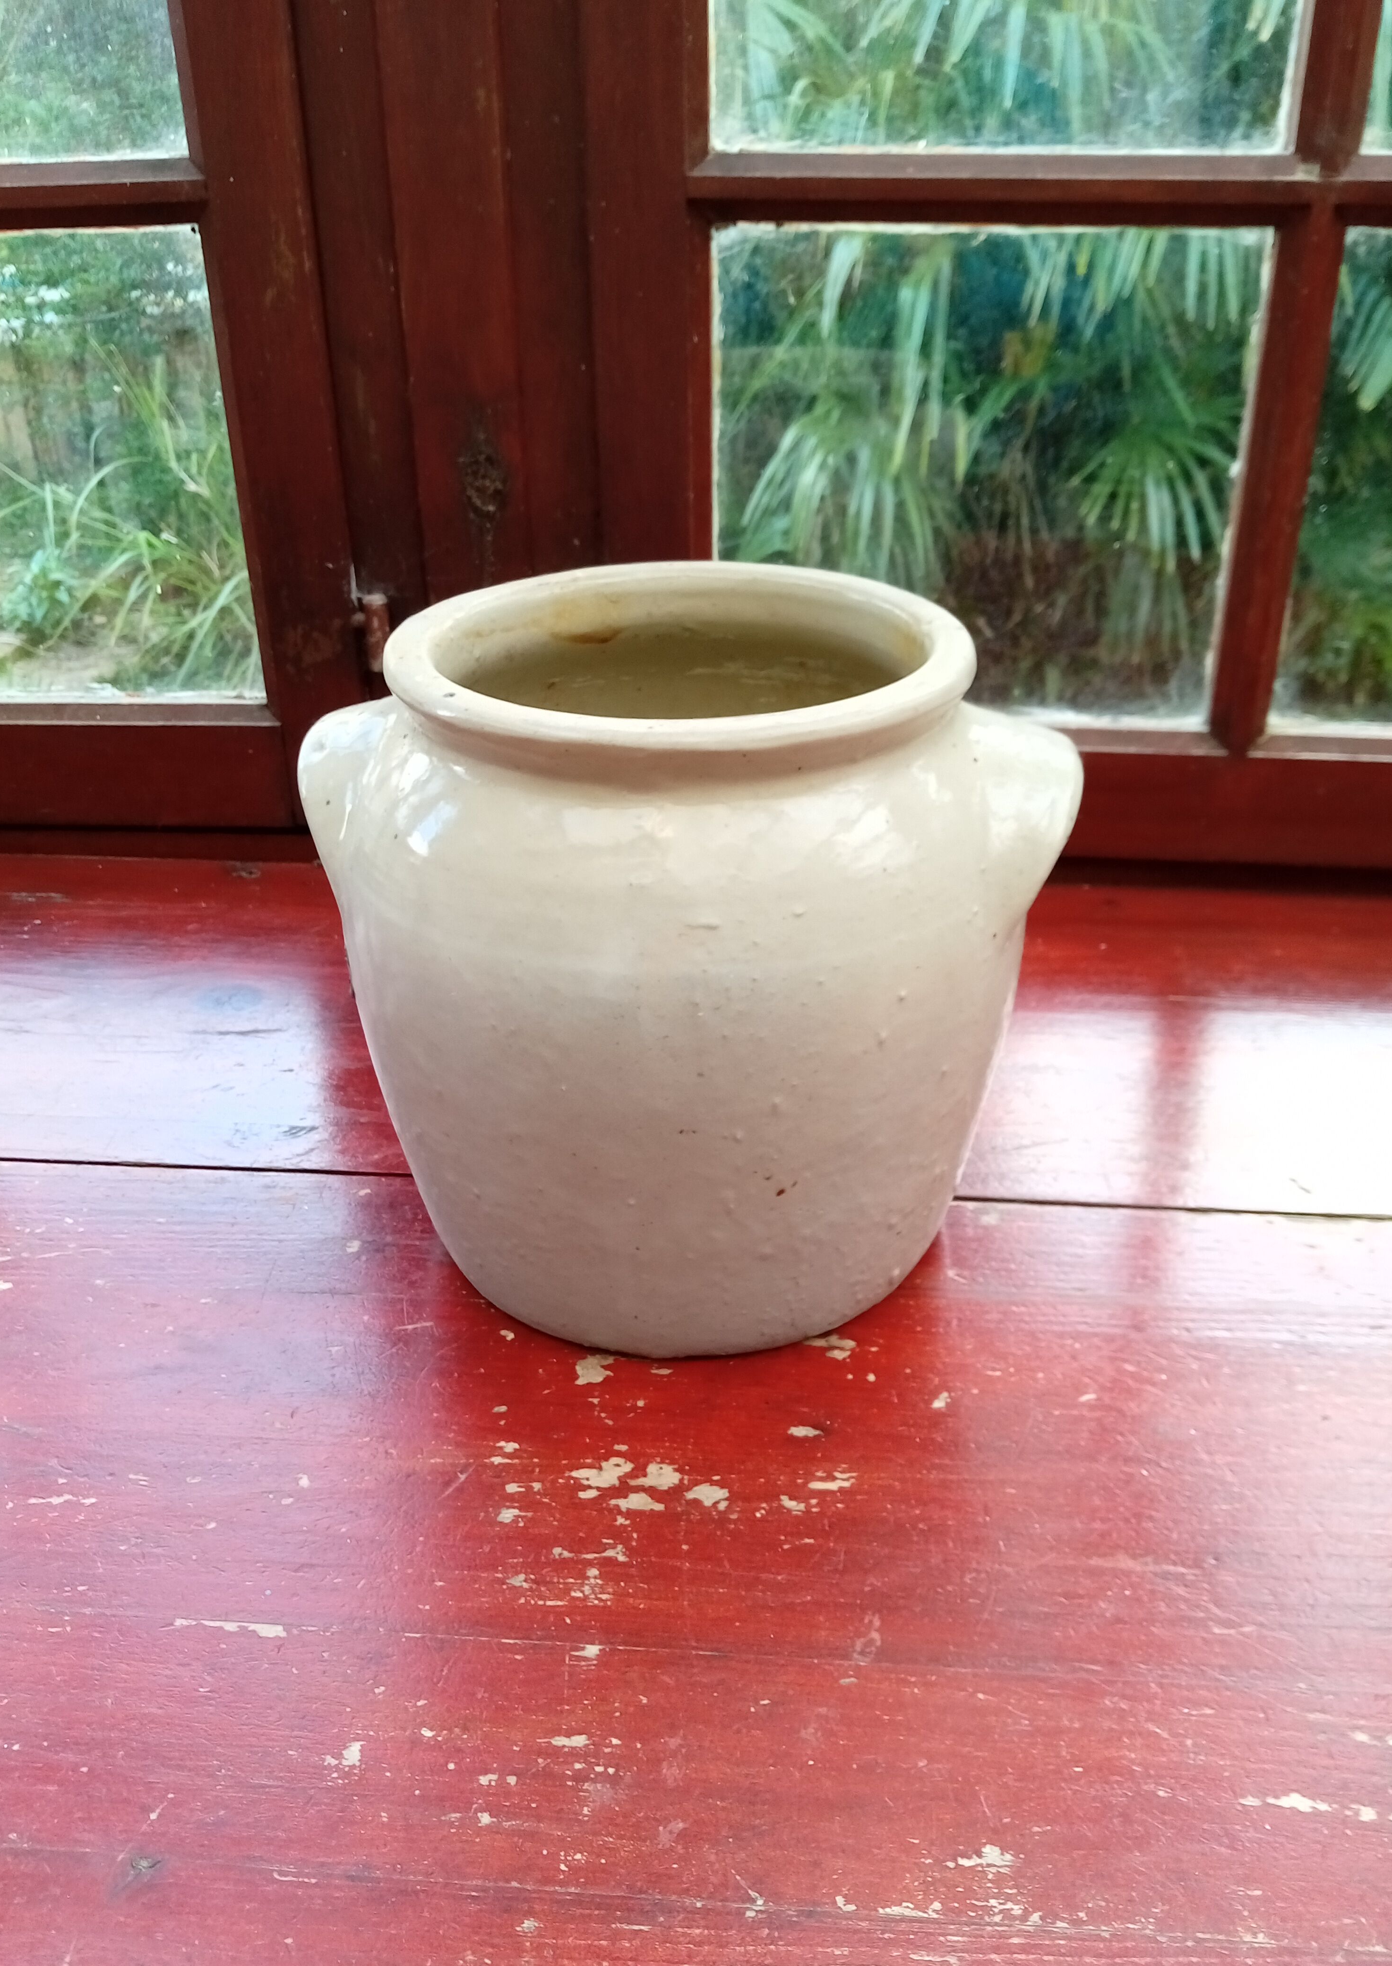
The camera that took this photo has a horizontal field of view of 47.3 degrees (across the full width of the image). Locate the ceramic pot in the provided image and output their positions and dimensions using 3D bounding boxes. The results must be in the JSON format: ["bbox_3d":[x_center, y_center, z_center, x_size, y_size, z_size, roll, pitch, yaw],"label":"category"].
[{"bbox_3d":[-0.003,-0.013,0.518,0.245,0.205,0.214,4,27,8],"label":"ceramic pot"}]

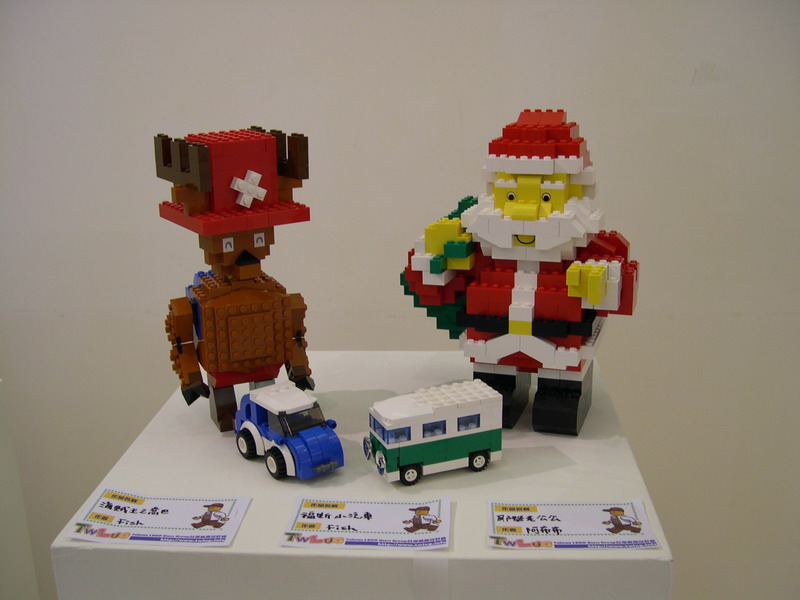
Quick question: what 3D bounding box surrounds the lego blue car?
[{"bbox_3d":[-0.073,0.086,0.589,0.050,0.044,0.082,-13,21,-35],"label":"lego blue car"}]

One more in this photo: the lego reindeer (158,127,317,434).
[{"bbox_3d":[-0.122,-0.015,0.643,0.105,0.207,0.091,-8,19,-24],"label":"lego reindeer"}]

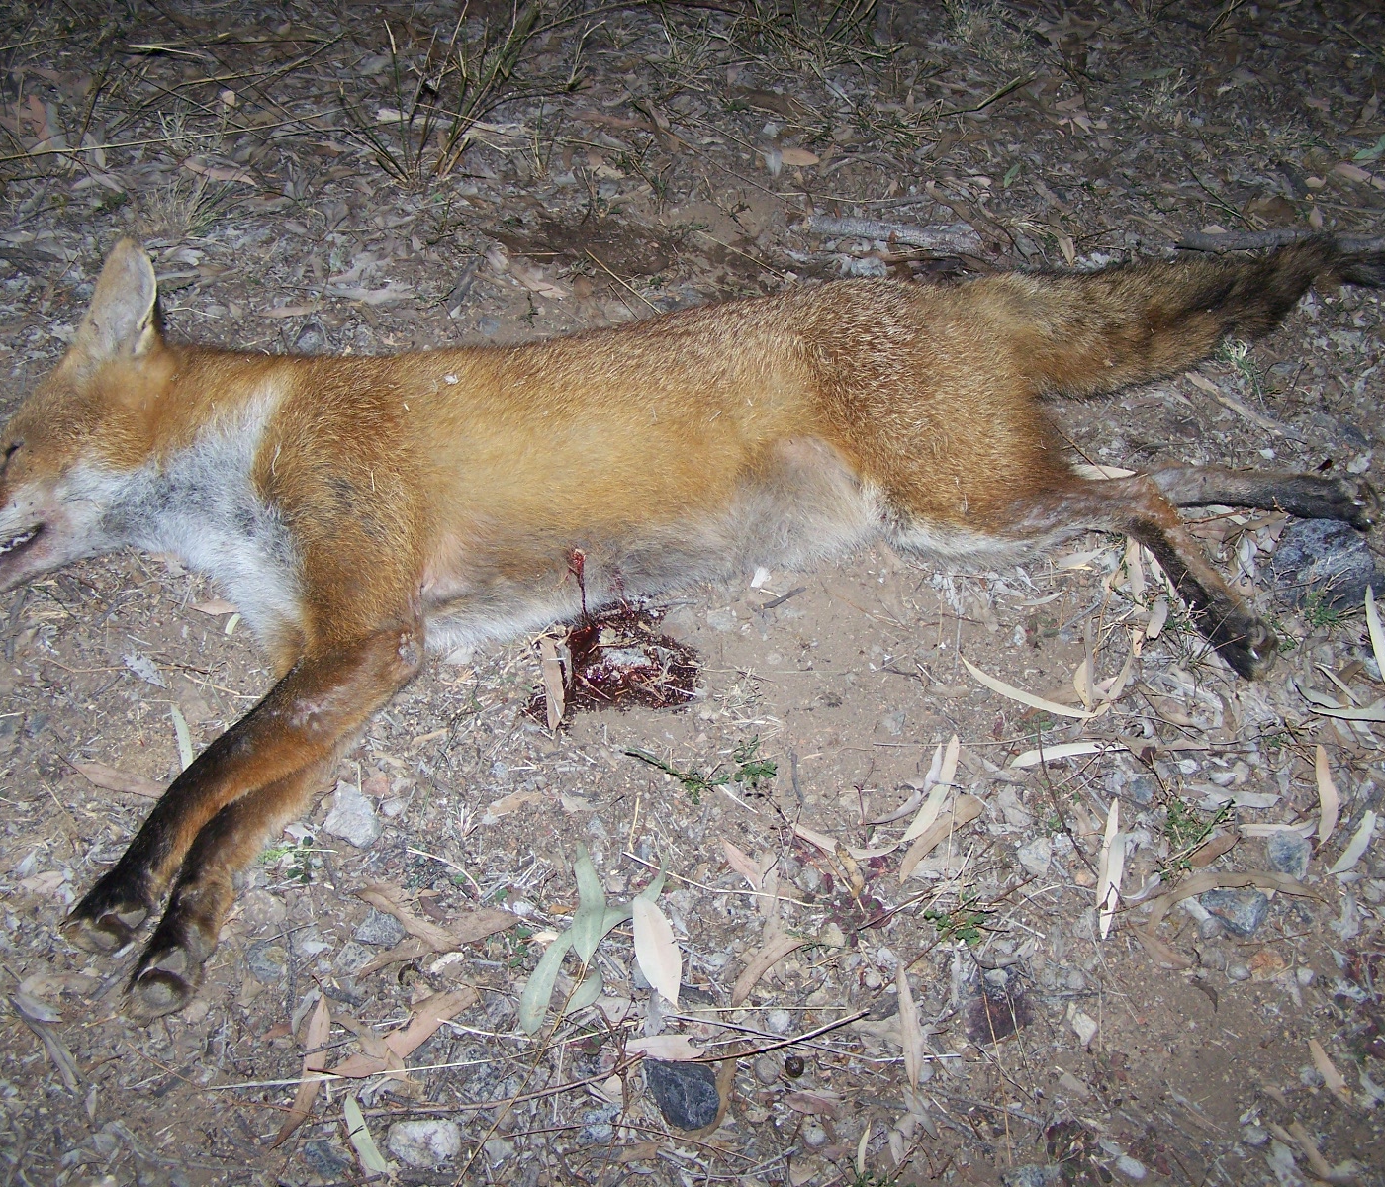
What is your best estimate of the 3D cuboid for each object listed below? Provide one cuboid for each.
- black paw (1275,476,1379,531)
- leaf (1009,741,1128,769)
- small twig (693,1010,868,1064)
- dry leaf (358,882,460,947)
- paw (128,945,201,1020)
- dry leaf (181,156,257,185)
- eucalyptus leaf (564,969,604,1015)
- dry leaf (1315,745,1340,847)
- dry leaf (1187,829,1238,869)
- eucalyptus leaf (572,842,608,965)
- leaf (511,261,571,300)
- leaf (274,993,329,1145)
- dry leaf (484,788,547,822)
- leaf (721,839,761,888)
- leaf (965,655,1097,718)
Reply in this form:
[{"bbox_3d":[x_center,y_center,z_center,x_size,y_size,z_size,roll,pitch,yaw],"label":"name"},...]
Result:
[{"bbox_3d":[0.402,-0.058,1.101,0.061,0.031,0.035,6,54,4],"label":"black paw"},{"bbox_3d":[0.224,0.095,1.038,0.073,0.009,0.012,-8,51,-7],"label":"leaf"},{"bbox_3d":[0.050,0.244,0.949,0.103,0.008,0.008,-13,50,-11],"label":"small twig"},{"bbox_3d":[-0.159,0.180,0.971,0.069,0.012,0.013,30,56,23],"label":"dry leaf"},{"bbox_3d":[-0.279,0.206,0.918,0.034,0.029,0.041,25,58,17],"label":"paw"},{"bbox_3d":[-0.384,-0.345,1.414,0.075,0.008,0.015,15,52,13],"label":"dry leaf"},{"bbox_3d":[-0.056,0.216,0.943,0.014,0.009,0.040,21,53,16],"label":"eucalyptus leaf"},{"bbox_3d":[0.385,0.123,1.051,0.013,0.012,0.078,11,50,9],"label":"dry leaf"},{"bbox_3d":[0.299,0.147,0.996,0.037,0.007,0.012,-27,55,-21],"label":"dry leaf"},{"bbox_3d":[-0.057,0.172,0.967,0.017,0.010,0.077,-1,50,-1],"label":"eucalyptus leaf"},{"bbox_3d":[-0.120,-0.235,1.319,0.059,0.007,0.014,31,57,23],"label":"leaf"},{"bbox_3d":[-0.206,0.255,0.935,0.014,0.013,0.089,6,49,5],"label":"leaf"},{"bbox_3d":[-0.106,0.124,1.021,0.041,0.008,0.011,-25,54,-19],"label":"dry leaf"},{"bbox_3d":[0.030,0.158,1.022,0.011,0.010,0.043,-30,55,-24],"label":"leaf"},{"bbox_3d":[0.204,0.062,1.071,0.091,0.010,0.014,25,54,20],"label":"leaf"}]

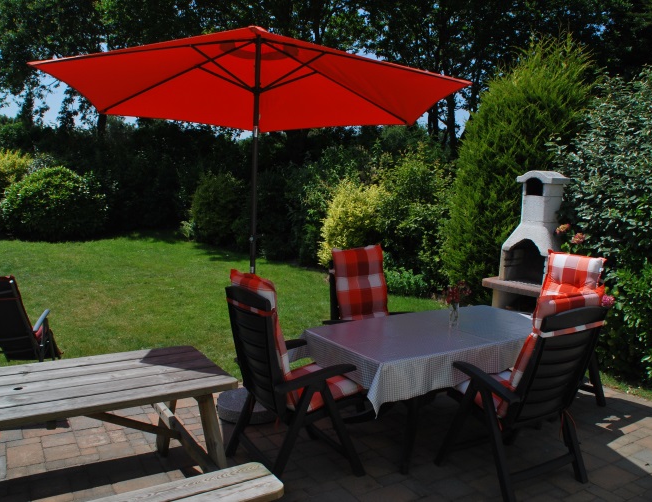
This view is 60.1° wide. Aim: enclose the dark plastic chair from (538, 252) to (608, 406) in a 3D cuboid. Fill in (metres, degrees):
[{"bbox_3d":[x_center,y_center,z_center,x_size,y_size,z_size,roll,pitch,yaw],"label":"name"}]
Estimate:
[{"bbox_3d":[1.886,0.634,4.604,0.720,1.180,0.630,-2,7,-31],"label":"dark plastic chair"}]

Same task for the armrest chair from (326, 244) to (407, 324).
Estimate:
[{"bbox_3d":[0.385,0.616,4.483,0.630,1.150,0.710,-1,7,-27],"label":"armrest chair"}]

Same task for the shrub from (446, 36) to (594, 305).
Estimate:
[{"bbox_3d":[2.641,-0.994,7.731,2.050,3.830,2.000,4,6,18],"label":"shrub"}]

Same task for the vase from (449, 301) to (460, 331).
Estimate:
[{"bbox_3d":[0.891,0.446,3.883,0.068,0.180,0.068,-2,7,-32],"label":"vase"}]

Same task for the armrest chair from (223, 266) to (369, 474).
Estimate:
[{"bbox_3d":[-0.191,0.728,3.317,0.710,1.130,0.630,-2,7,-30],"label":"armrest chair"}]

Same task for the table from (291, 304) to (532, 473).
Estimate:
[{"bbox_3d":[0.798,0.891,3.932,1.800,0.740,0.960,-2,7,-32],"label":"table"}]

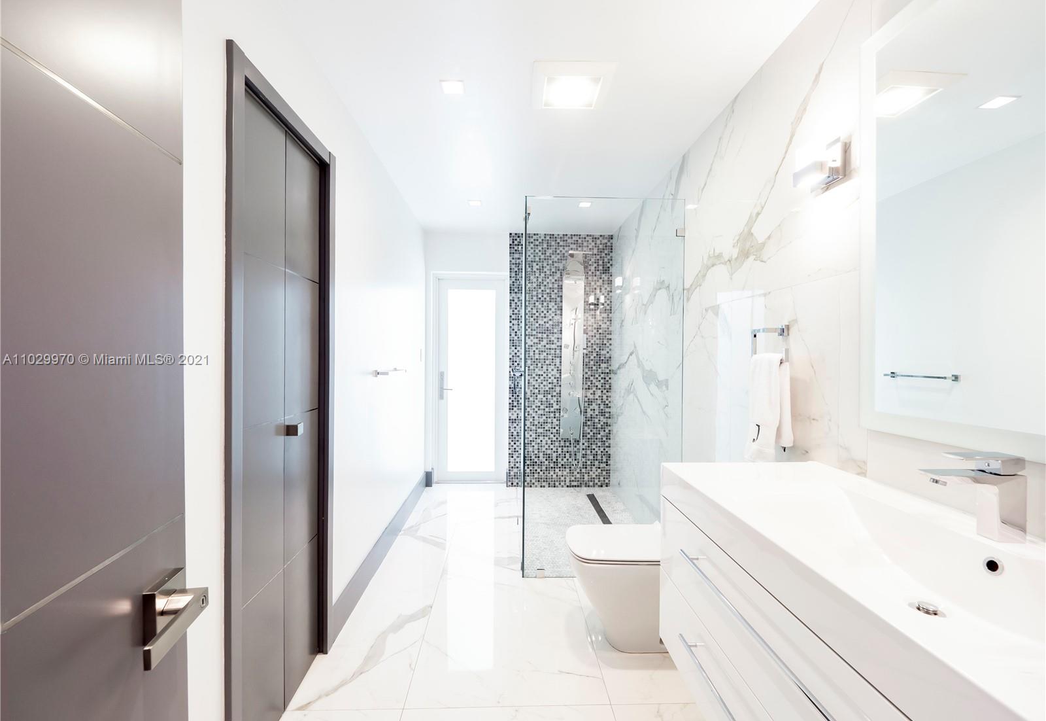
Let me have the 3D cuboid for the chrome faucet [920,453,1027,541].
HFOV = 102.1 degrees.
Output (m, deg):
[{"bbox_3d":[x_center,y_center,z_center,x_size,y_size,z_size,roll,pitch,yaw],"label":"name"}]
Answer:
[{"bbox_3d":[0.848,0.257,0.801,0.168,0.160,0.043,0,0,-2],"label":"chrome faucet"}]

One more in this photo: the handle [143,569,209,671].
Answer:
[{"bbox_3d":[-0.453,0.328,0.534,0.056,0.064,0.136,0,0,-10],"label":"handle"}]

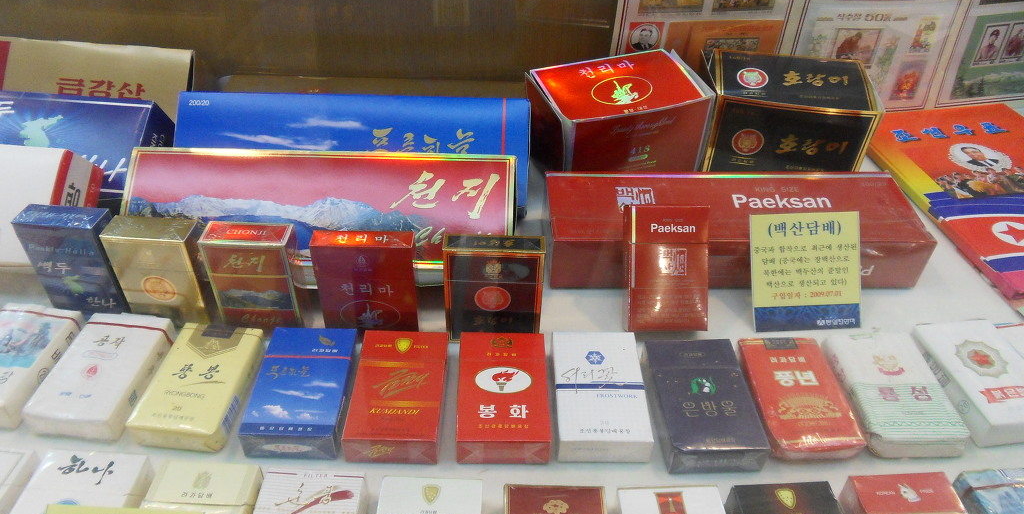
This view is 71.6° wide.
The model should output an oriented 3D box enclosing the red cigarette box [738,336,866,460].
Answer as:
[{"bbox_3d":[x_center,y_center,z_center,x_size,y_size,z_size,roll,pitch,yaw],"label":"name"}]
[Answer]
[{"bbox_3d":[0.182,0.090,0.459,0.056,0.019,0.083,1,41,-1],"label":"red cigarette box"}]

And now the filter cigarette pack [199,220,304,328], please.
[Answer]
[{"bbox_3d":[-0.172,0.018,0.485,0.054,0.087,0.022,2,41,1],"label":"filter cigarette pack"}]

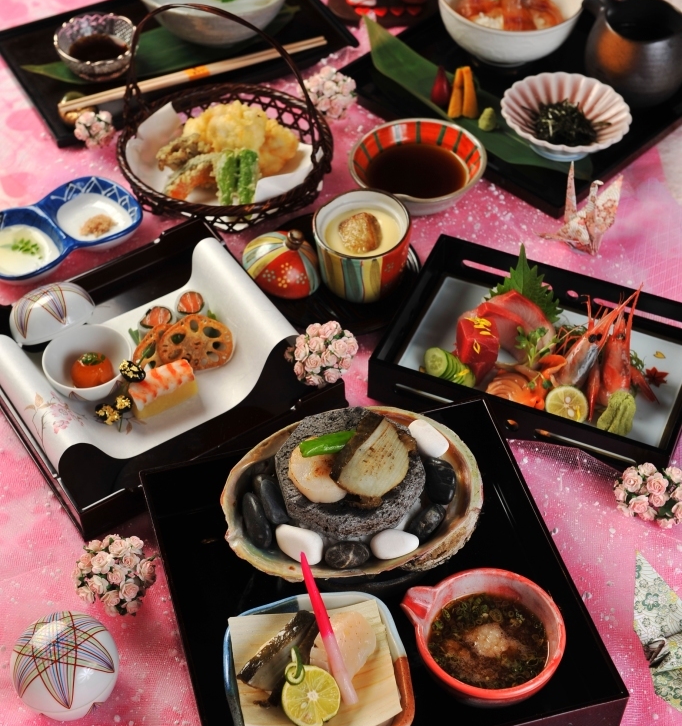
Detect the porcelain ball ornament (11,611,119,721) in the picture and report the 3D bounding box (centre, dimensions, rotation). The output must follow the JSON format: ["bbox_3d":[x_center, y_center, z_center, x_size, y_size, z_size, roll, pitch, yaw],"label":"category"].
[{"bbox_3d":[-0.166,0.183,0.893,0.064,0.063,0.064,-1,47,0],"label":"porcelain ball ornament"}]

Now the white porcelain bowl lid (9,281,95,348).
[{"bbox_3d":[-0.215,-0.041,1.080,0.066,0.026,0.066,-20,26,10],"label":"white porcelain bowl lid"}]

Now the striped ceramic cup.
[{"bbox_3d":[0.015,-0.082,1.085,0.071,0.059,0.071,0,47,0],"label":"striped ceramic cup"}]

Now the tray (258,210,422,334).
[{"bbox_3d":[-0.007,-0.065,1.110,0.136,0.016,0.136,-1,47,0],"label":"tray"}]

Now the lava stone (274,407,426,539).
[{"bbox_3d":[0.006,0.072,0.966,0.098,0.023,0.097,-1,47,0],"label":"lava stone"}]

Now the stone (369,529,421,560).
[{"bbox_3d":[0.033,0.110,0.902,0.030,0.015,0.020,-1,47,0],"label":"stone"}]

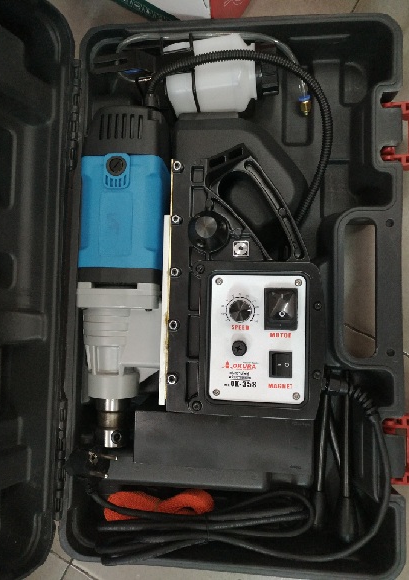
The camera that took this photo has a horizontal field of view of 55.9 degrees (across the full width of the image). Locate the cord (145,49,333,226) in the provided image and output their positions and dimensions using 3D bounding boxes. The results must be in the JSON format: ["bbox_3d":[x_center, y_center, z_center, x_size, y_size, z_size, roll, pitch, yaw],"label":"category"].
[{"bbox_3d":[0.030,-0.146,0.385,0.182,0.070,0.168,0,87,5],"label":"cord"}]

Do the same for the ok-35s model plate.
[{"bbox_3d":[0.048,0.045,0.349,0.086,0.012,0.115,1,87,5],"label":"ok-35s model plate"}]

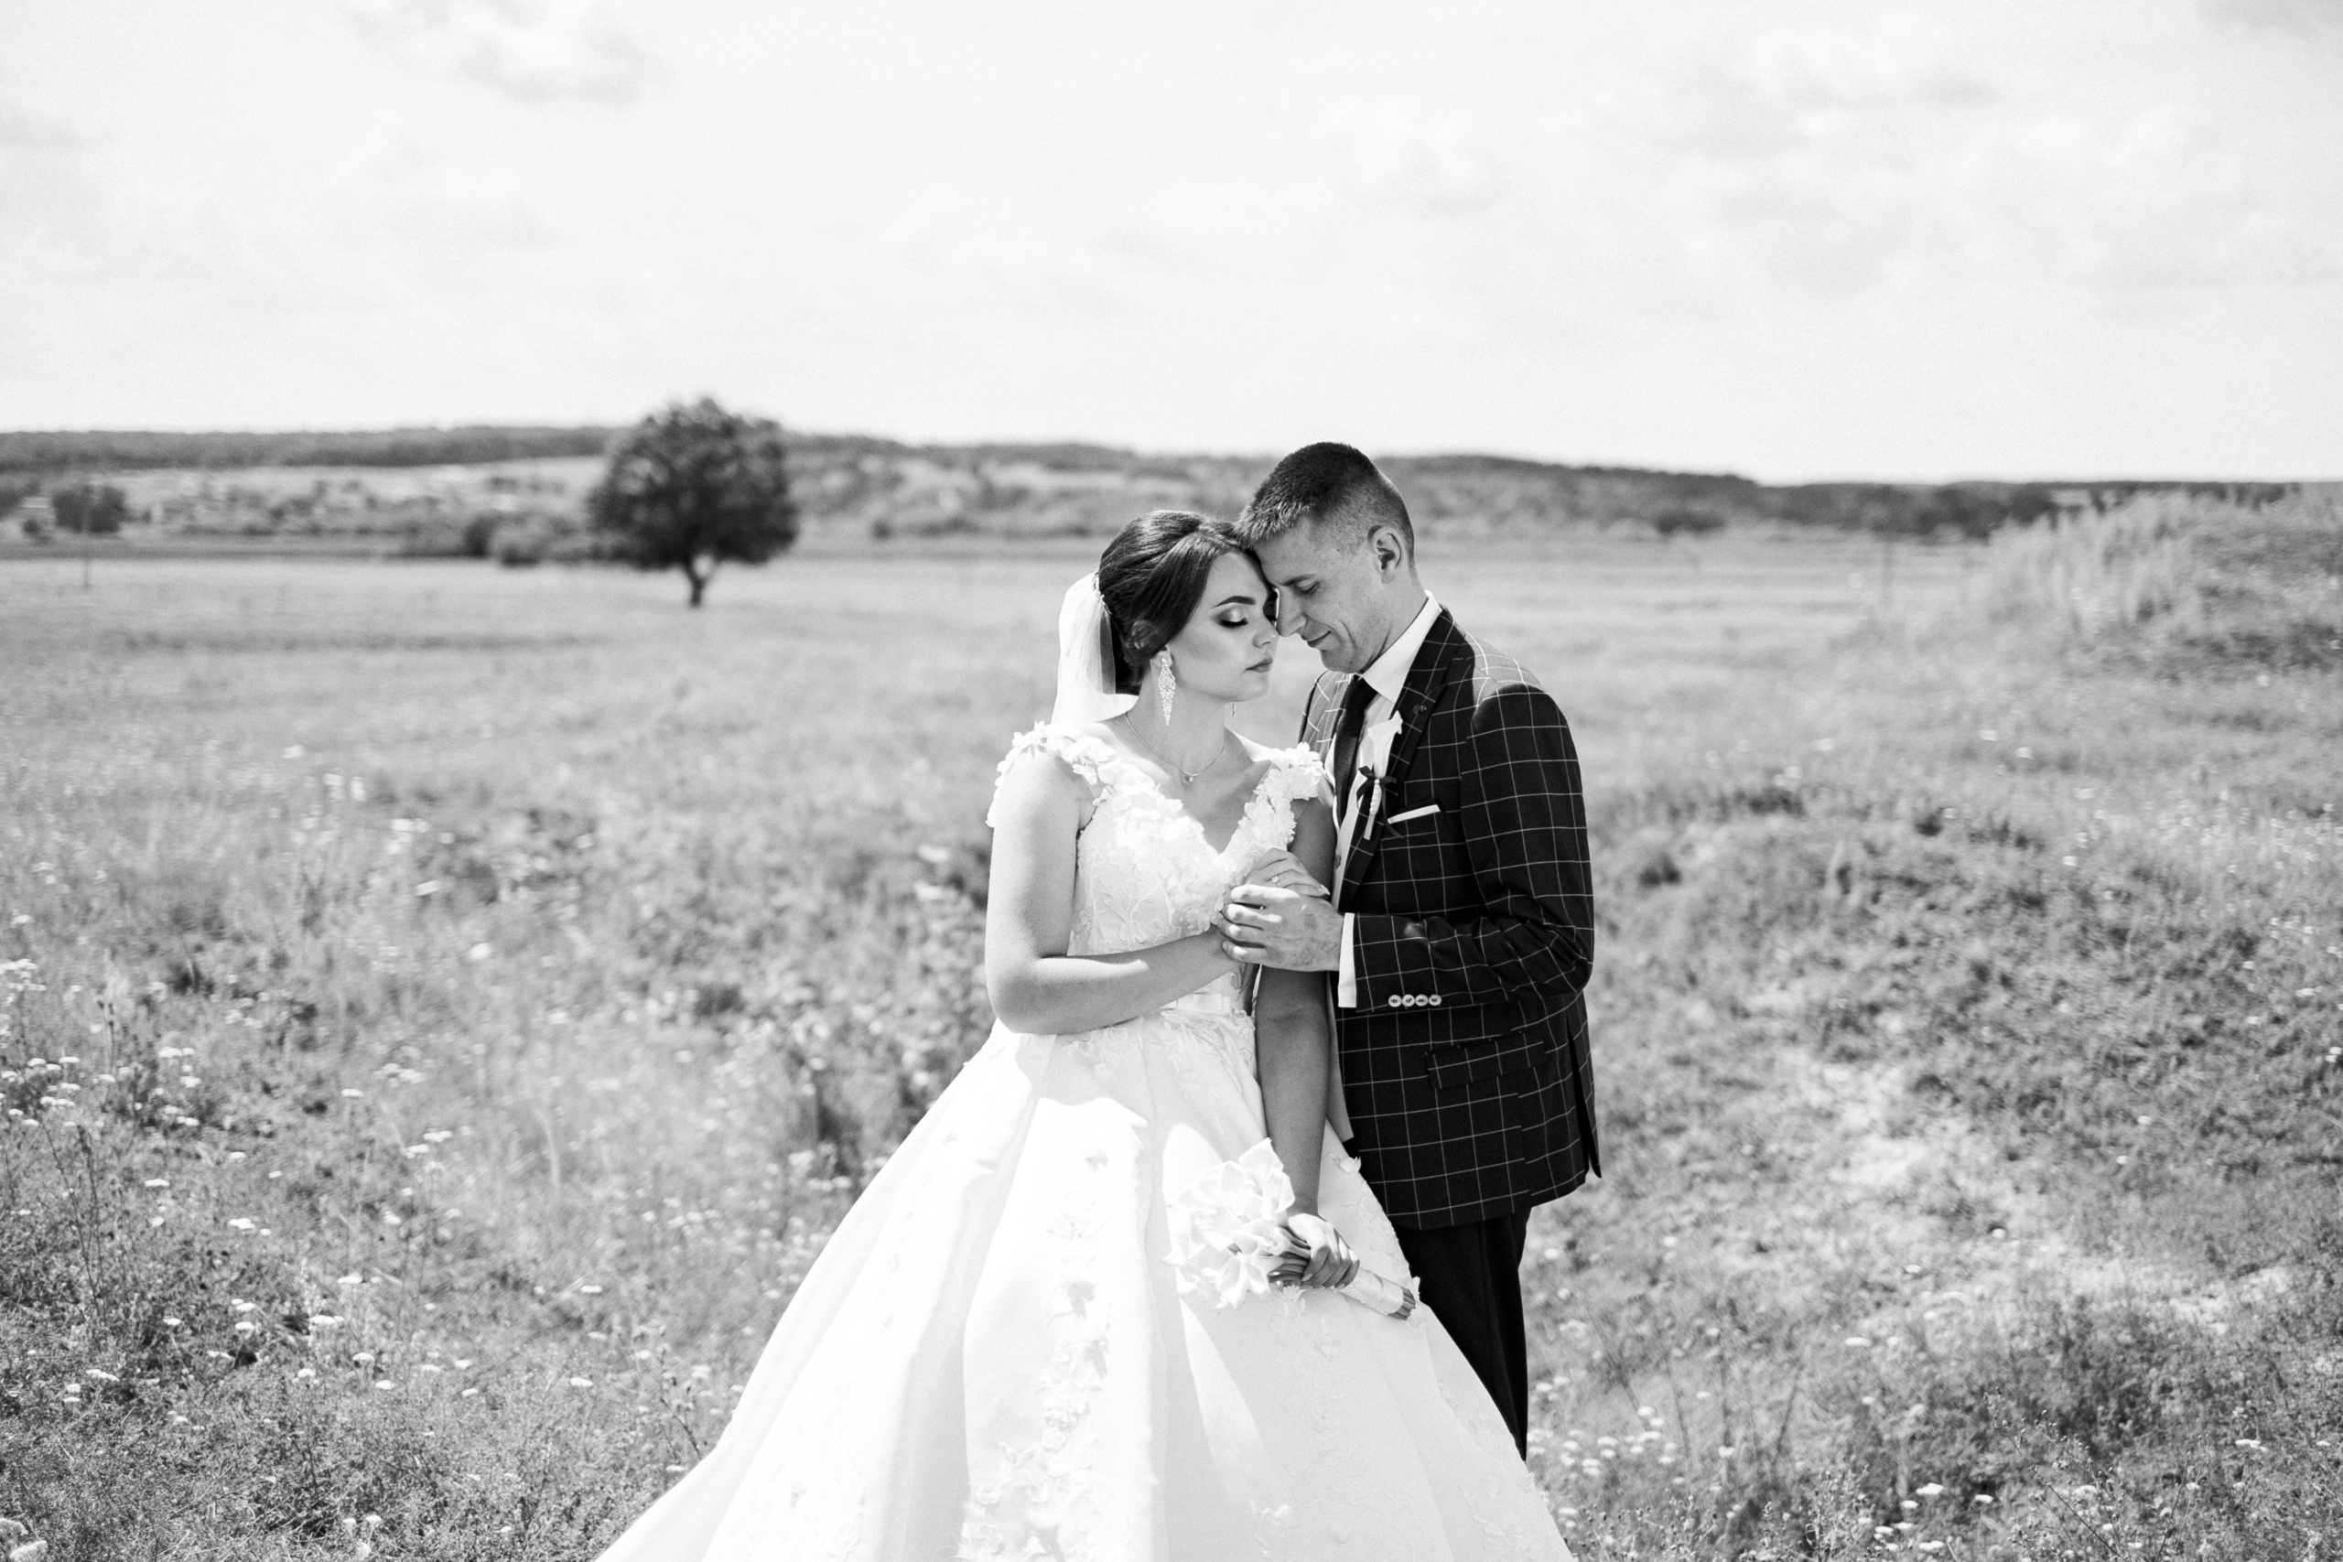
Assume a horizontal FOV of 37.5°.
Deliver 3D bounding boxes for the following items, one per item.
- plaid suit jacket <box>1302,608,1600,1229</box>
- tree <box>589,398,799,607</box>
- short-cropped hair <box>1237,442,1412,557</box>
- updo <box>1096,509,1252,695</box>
[{"bbox_3d":[0.325,0.163,4.120,0.360,0.750,0.490,-3,5,-36],"label":"plaid suit jacket"},{"bbox_3d":[-10.369,-6.065,75.000,4.500,4.550,4.500,0,4,0],"label":"tree"},{"bbox_3d":[0.183,-0.330,4.080,0.200,0.150,0.170,-17,11,-26],"label":"short-cropped hair"},{"bbox_3d":[0.005,-0.210,4.070,0.210,0.215,0.180,9,9,39],"label":"updo"}]

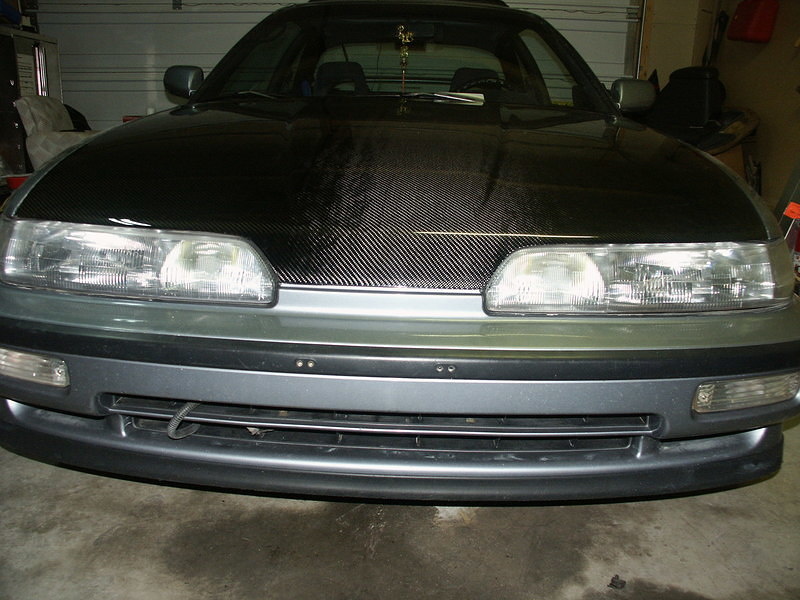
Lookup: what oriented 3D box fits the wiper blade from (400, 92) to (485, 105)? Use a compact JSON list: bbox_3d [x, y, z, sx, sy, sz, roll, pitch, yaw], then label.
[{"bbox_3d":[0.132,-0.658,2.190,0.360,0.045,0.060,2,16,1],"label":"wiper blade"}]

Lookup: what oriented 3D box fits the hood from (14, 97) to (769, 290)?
[{"bbox_3d":[-0.007,-0.328,1.657,1.450,0.290,1.200,2,16,1],"label":"hood"}]

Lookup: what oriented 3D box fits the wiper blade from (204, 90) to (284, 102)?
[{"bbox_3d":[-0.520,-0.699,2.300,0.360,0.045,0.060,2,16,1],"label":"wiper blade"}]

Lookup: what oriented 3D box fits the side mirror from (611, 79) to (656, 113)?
[{"bbox_3d":[0.893,-0.784,2.570,0.175,0.122,0.115,2,16,1],"label":"side mirror"}]

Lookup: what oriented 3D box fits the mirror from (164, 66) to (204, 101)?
[{"bbox_3d":[-0.831,-0.840,2.601,0.175,0.122,0.115,2,16,1],"label":"mirror"}]

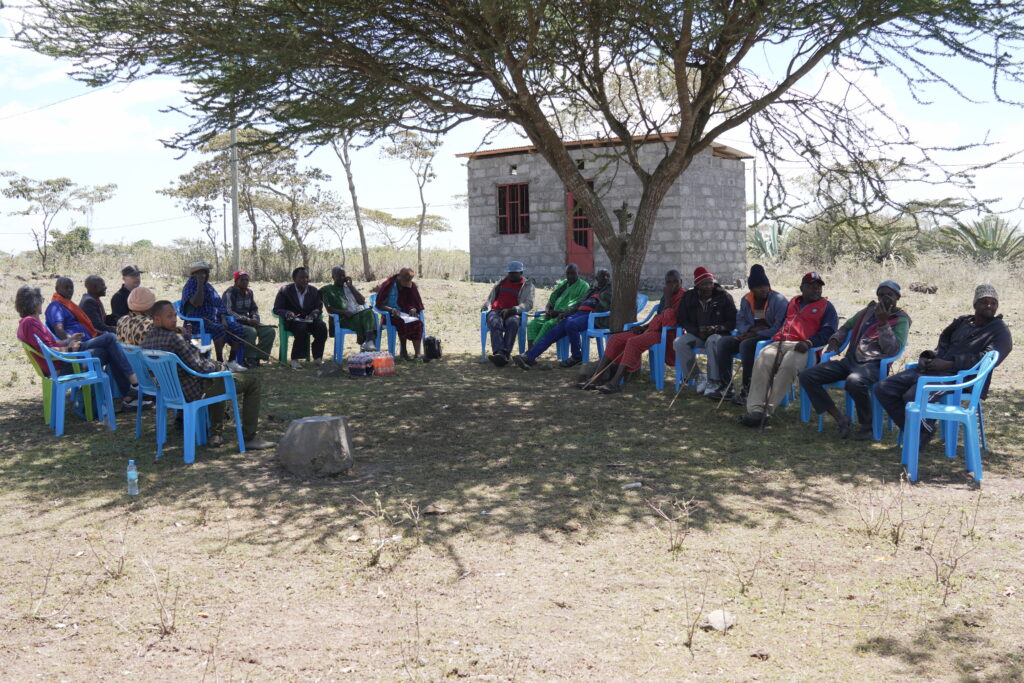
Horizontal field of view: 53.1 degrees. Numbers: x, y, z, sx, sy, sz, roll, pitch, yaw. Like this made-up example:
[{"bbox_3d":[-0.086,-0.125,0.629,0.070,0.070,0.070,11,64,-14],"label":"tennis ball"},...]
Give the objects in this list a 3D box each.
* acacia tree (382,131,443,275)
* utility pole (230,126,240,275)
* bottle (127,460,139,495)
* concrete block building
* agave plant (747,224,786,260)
[{"bbox_3d":[-3.158,-4.364,32.500,1.950,4.600,1.950,-1,5,0],"label":"acacia tree"},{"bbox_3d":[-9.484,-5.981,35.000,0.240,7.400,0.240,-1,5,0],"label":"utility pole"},{"bbox_3d":[-2.369,0.852,6.400,0.068,0.217,0.068,-1,5,0],"label":"bottle"},{"bbox_3d":[2.298,-3.126,26.070,6.837,3.413,3.463,3,6,39],"label":"concrete block building"},{"bbox_3d":[9.195,-3.541,37.000,1.650,1.500,1.650,-1,5,0],"label":"agave plant"}]

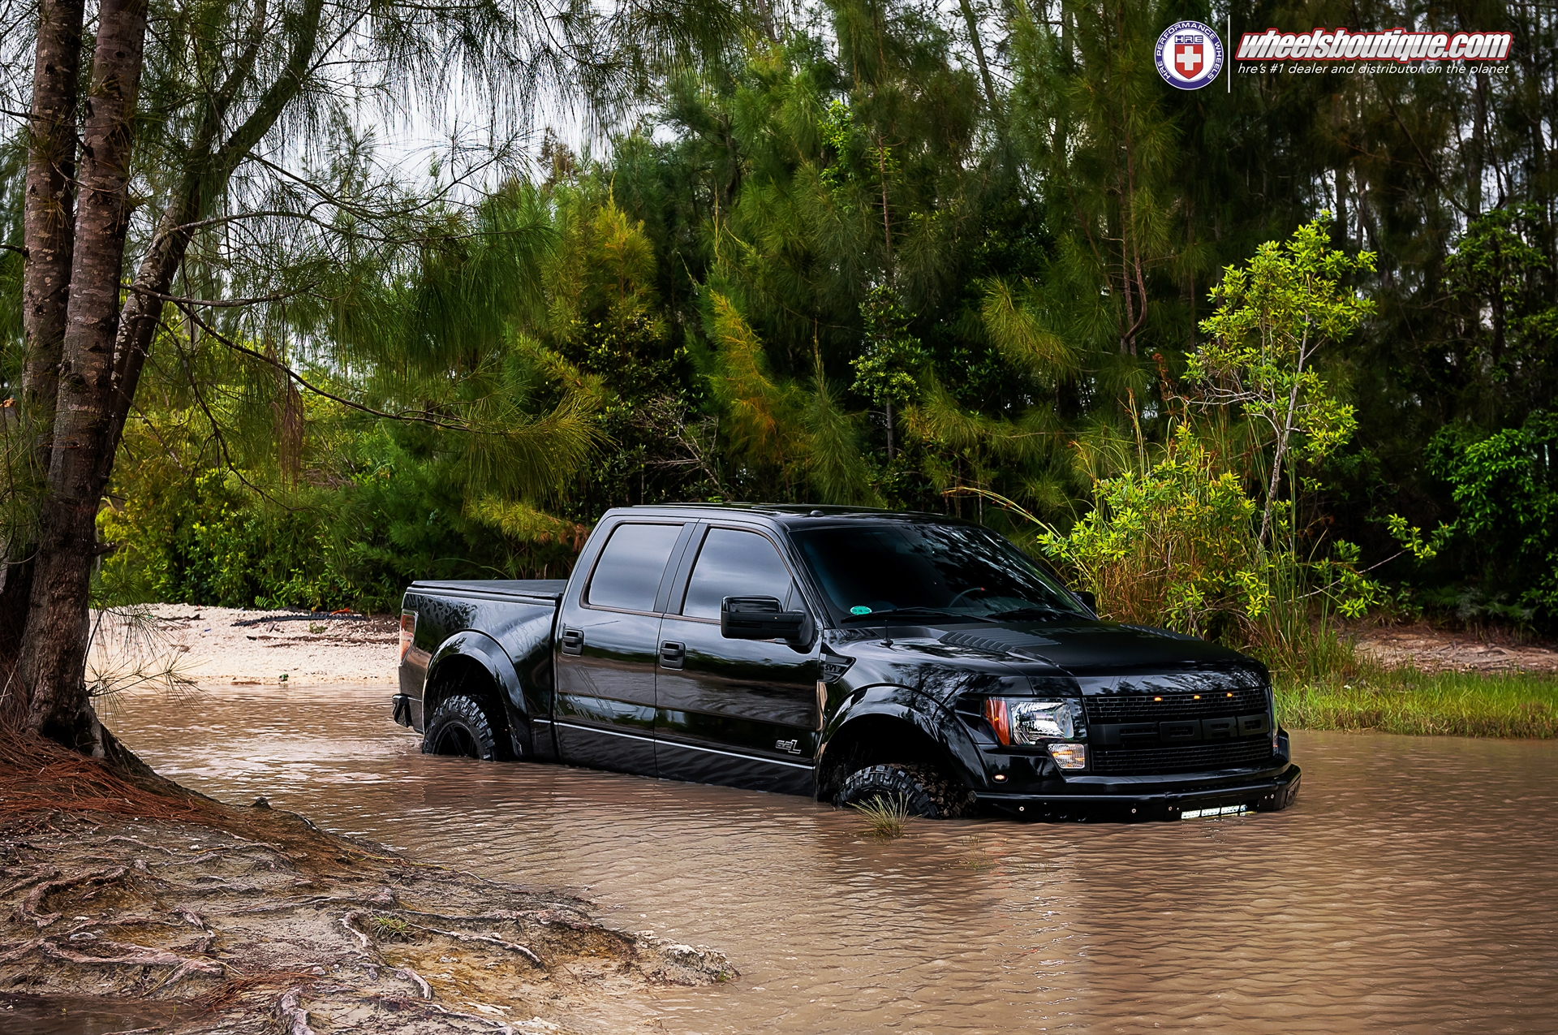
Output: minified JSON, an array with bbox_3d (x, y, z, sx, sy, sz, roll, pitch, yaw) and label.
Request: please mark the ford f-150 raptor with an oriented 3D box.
[{"bbox_3d":[0.093,0.926,11.455,2.220,2.010,5.880,0,1,-38],"label":"ford f-150 raptor"}]

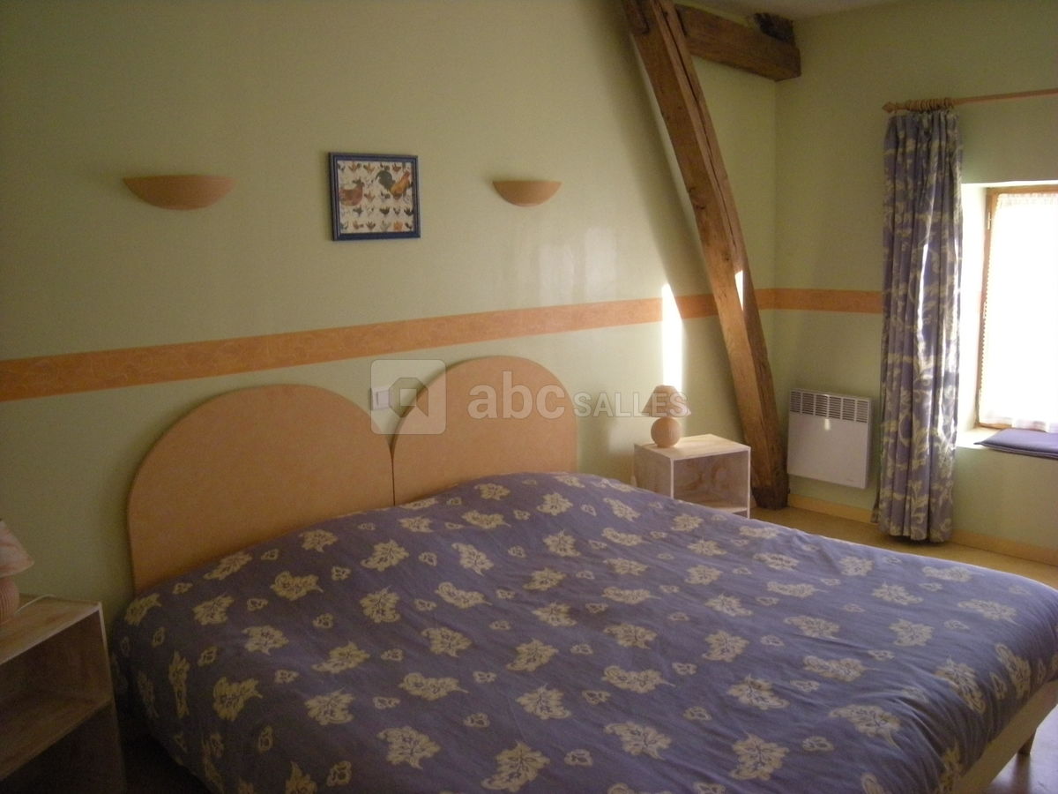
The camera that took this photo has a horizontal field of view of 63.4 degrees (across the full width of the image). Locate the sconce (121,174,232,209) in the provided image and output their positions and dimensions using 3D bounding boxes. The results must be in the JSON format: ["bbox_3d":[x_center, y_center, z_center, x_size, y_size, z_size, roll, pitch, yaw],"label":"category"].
[{"bbox_3d":[-1.049,-0.625,2.636,0.338,0.098,0.105,-10,13,-37],"label":"sconce"}]

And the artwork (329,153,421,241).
[{"bbox_3d":[-0.548,-0.715,3.068,0.341,0.293,0.025,-10,13,-37],"label":"artwork"}]

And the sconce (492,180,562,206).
[{"bbox_3d":[0.023,-0.816,3.451,0.338,0.098,0.105,-10,13,-37],"label":"sconce"}]

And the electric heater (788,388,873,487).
[{"bbox_3d":[1.542,0.208,4.377,0.070,0.447,0.422,-12,14,-42],"label":"electric heater"}]

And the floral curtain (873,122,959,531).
[{"bbox_3d":[1.795,-0.294,3.932,0.150,1.953,0.295,-12,14,-42],"label":"floral curtain"}]

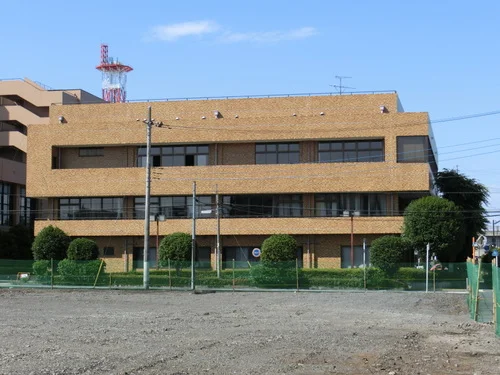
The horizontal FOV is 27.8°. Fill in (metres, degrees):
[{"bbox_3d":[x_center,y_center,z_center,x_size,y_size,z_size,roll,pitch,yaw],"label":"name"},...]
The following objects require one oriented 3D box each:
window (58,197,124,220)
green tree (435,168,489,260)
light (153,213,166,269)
[{"bbox_3d":[-12.291,1.700,78.177,5.193,1.858,0.150,-1,-4,12],"label":"window"},{"bbox_3d":[15.406,2.196,74.000,4.099,7.172,4.099,-1,-4,12],"label":"green tree"},{"bbox_3d":[-6.047,3.611,67.000,1.027,3.910,0.400,-1,-4,12],"label":"light"}]

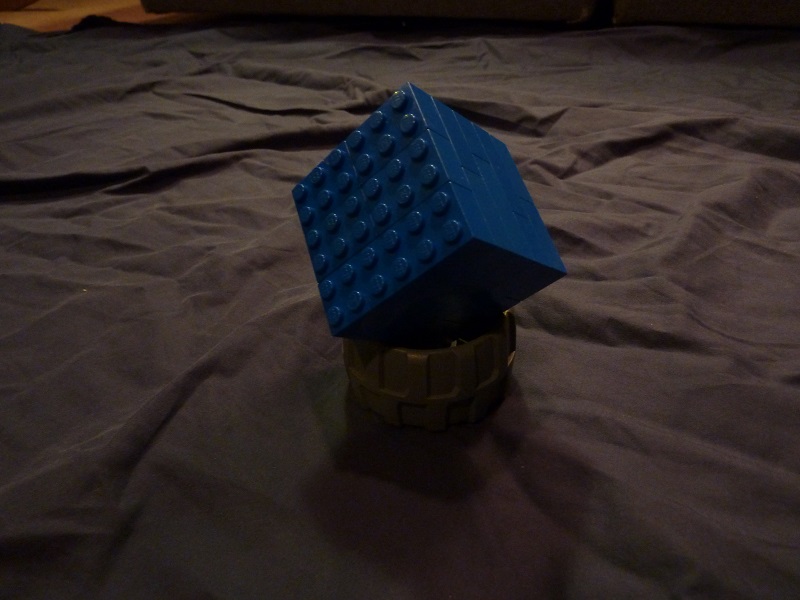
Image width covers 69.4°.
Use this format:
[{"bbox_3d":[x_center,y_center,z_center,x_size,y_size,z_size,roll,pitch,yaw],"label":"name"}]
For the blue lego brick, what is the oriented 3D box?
[{"bbox_3d":[0.007,-0.020,0.167,0.050,0.048,0.048,11,53,-49],"label":"blue lego brick"}]

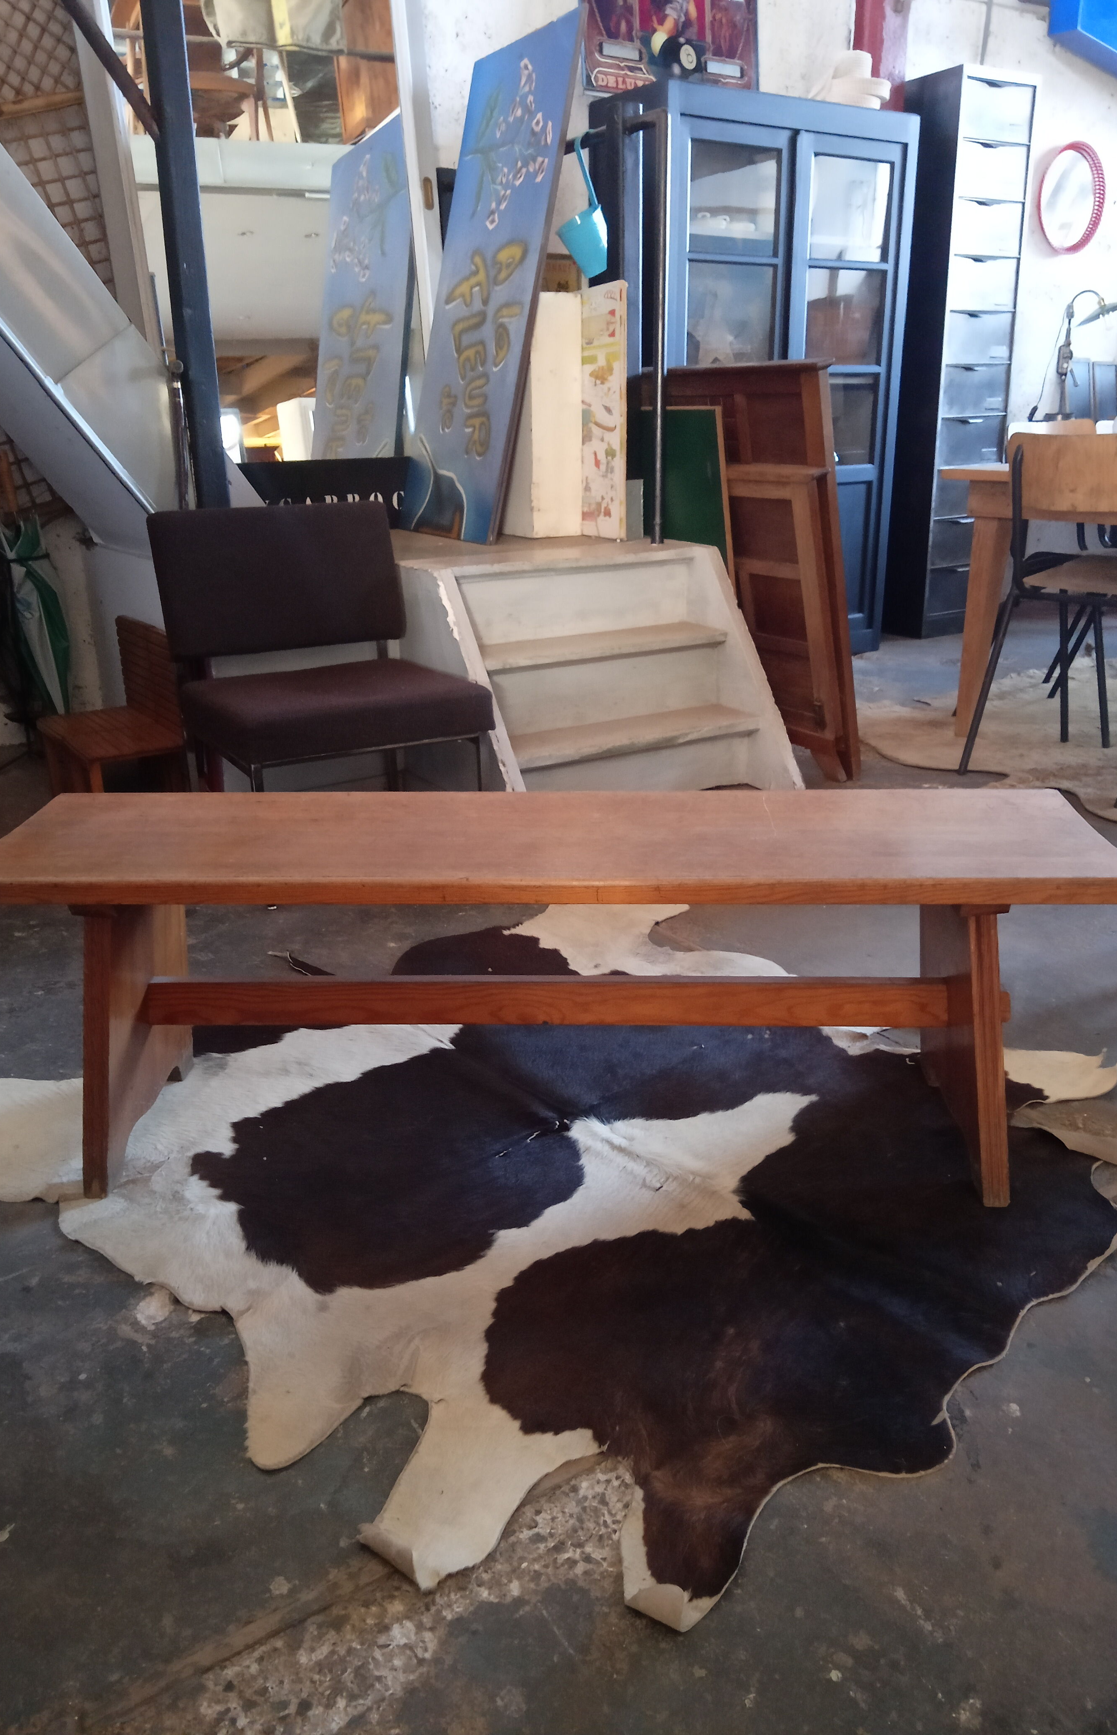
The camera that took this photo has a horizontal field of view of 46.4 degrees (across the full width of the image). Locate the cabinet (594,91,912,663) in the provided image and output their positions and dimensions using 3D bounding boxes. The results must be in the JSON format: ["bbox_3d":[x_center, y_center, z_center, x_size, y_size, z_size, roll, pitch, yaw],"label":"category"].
[{"bbox_3d":[0.680,-1.644,4.612,1.100,1.823,0.394,-14,24,-32],"label":"cabinet"}]

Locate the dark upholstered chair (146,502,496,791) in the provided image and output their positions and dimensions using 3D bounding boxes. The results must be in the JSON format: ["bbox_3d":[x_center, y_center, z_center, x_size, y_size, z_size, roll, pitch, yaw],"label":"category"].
[{"bbox_3d":[-0.518,-0.396,2.875,0.545,0.734,0.650,-11,23,-26],"label":"dark upholstered chair"}]

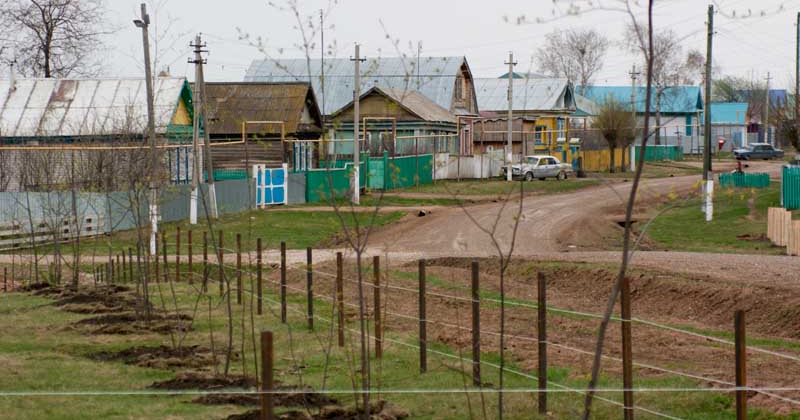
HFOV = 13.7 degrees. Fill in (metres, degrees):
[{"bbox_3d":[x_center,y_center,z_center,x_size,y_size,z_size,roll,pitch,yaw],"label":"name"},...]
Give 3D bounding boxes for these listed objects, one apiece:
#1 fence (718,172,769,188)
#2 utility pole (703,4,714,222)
[{"bbox_3d":[17.791,-1.523,172.000,2.650,0.780,0.250,0,1,0],"label":"fence"},{"bbox_3d":[11.597,-3.622,125.000,0.320,8.150,0.300,0,1,0],"label":"utility pole"}]

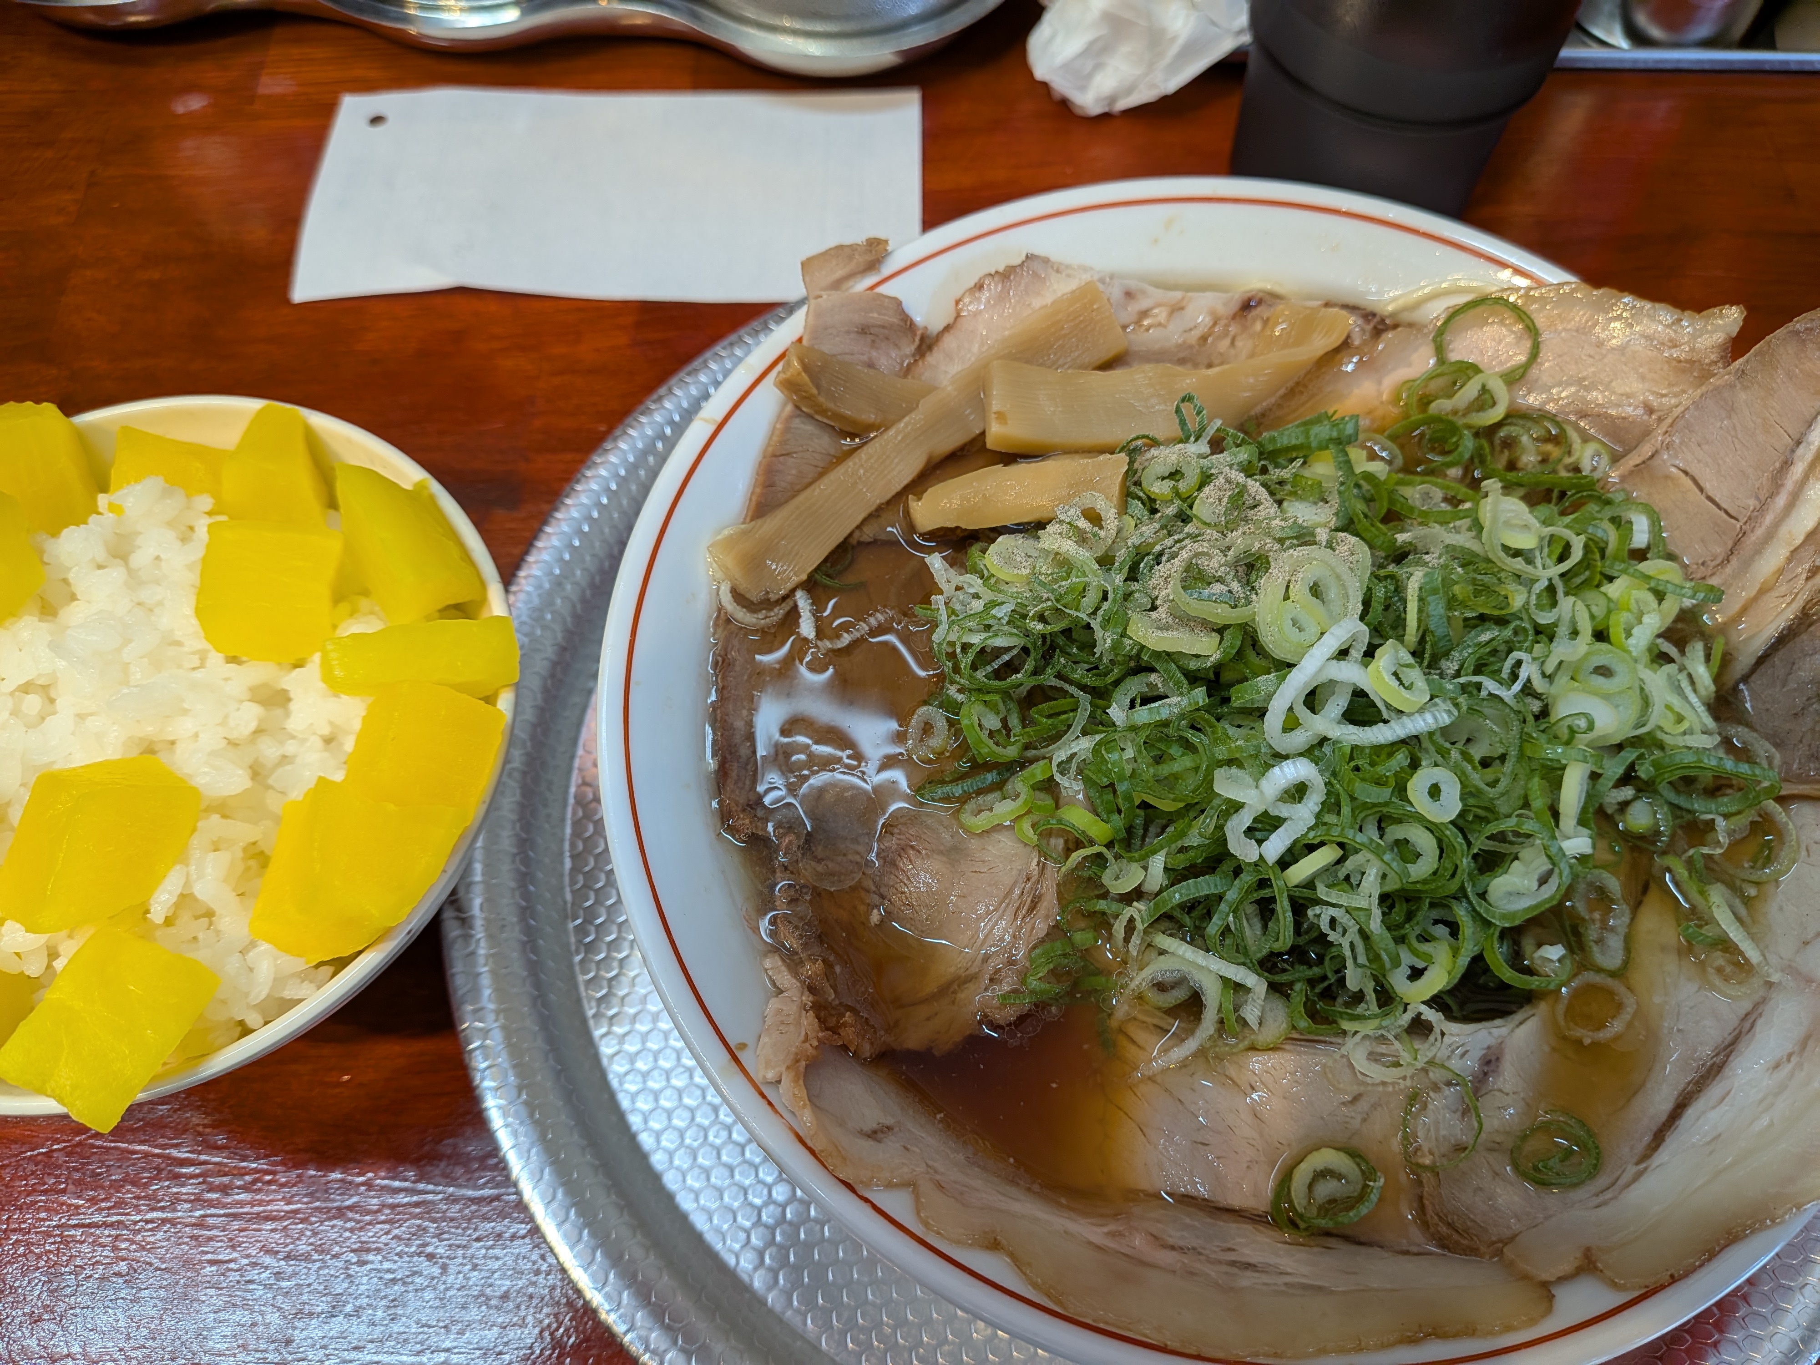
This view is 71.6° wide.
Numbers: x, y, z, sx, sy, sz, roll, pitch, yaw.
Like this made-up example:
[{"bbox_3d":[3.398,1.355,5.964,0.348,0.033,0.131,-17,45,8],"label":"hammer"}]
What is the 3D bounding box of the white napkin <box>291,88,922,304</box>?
[{"bbox_3d":[-0.079,-0.135,0.344,0.165,0.004,0.077,0,66,0],"label":"white napkin"}]

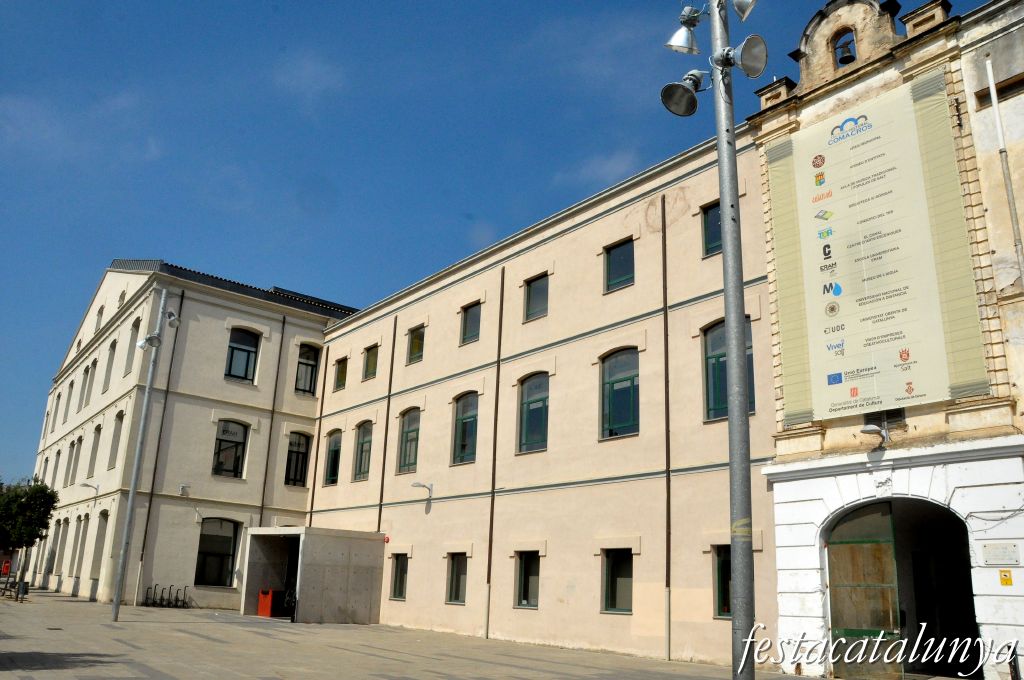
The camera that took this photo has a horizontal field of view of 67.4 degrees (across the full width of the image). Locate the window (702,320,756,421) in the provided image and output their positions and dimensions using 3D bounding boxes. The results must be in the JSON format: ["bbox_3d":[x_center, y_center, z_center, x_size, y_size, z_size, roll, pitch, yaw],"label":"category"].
[{"bbox_3d":[5.791,0.782,20.418,0.200,2.763,1.585,16,-23,-37],"label":"window"}]

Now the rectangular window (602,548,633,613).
[{"bbox_3d":[3.031,6.811,21.668,0.200,1.757,1.204,16,-23,-37],"label":"rectangular window"}]

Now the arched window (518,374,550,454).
[{"bbox_3d":[0.780,2.489,26.141,0.200,2.791,1.630,16,-23,-37],"label":"arched window"}]

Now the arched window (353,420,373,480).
[{"bbox_3d":[-6.384,4.813,33.214,0.220,2.627,1.539,14,-20,-36],"label":"arched window"}]

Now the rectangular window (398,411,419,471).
[{"bbox_3d":[-4.216,4.182,31.852,0.200,2.799,1.601,16,-23,-37],"label":"rectangular window"}]

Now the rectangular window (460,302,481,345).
[{"bbox_3d":[-1.556,-0.619,30.269,0.200,1.670,1.315,16,-23,-37],"label":"rectangular window"}]

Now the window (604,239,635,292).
[{"bbox_3d":[3.487,-2.346,24.511,0.200,1.671,1.310,16,-23,-37],"label":"window"}]

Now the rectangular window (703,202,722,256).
[{"bbox_3d":[5.578,-2.960,20.114,0.220,1.490,1.228,14,-20,-36],"label":"rectangular window"}]

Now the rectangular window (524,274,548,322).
[{"bbox_3d":[0.893,-1.378,25.762,0.220,1.543,1.206,14,-20,-36],"label":"rectangular window"}]

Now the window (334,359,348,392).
[{"bbox_3d":[-8.069,1.676,36.552,0.220,1.620,1.245,14,-20,-36],"label":"window"}]

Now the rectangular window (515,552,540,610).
[{"bbox_3d":[0.511,7.266,23.215,0.220,1.671,1.188,14,-20,-36],"label":"rectangular window"}]

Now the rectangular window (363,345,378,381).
[{"bbox_3d":[-6.256,1.052,34.372,0.220,1.594,1.294,14,-20,-36],"label":"rectangular window"}]

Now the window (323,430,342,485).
[{"bbox_3d":[-8.495,5.623,36.745,0.200,2.787,1.546,16,-23,-37],"label":"window"}]

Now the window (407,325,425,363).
[{"bbox_3d":[-4.065,0.244,33.131,0.200,1.666,1.301,16,-23,-37],"label":"window"}]

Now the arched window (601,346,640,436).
[{"bbox_3d":[3.109,1.512,21.806,0.220,2.657,1.534,14,-20,-36],"label":"arched window"}]

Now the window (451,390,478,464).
[{"bbox_3d":[-1.717,3.338,28.994,0.200,2.801,1.601,16,-23,-37],"label":"window"}]

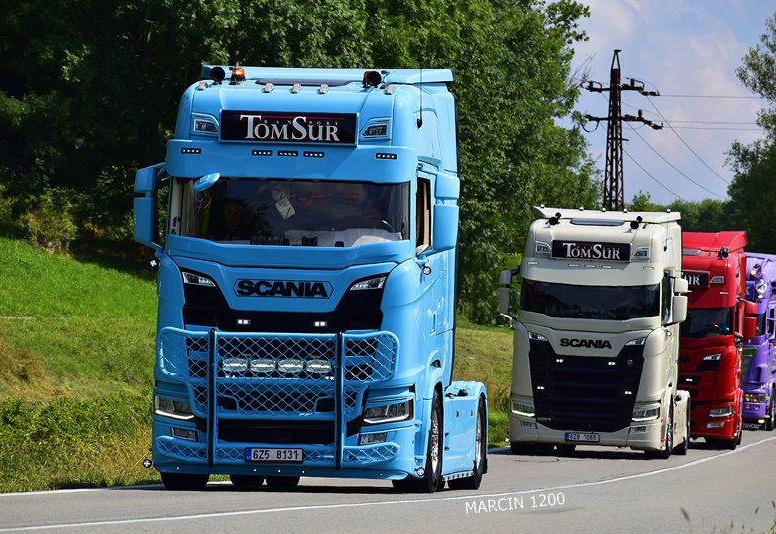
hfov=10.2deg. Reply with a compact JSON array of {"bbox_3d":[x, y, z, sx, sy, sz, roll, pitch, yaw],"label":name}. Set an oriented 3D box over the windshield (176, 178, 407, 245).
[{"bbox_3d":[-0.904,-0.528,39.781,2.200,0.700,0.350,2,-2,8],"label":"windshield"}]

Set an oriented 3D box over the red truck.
[{"bbox_3d":[5.575,1.413,81.728,2.800,3.950,5.700,2,-2,7],"label":"red truck"}]

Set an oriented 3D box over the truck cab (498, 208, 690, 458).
[{"bbox_3d":[3.520,1.113,70.665,2.850,3.920,5.700,2,-2,8],"label":"truck cab"}]

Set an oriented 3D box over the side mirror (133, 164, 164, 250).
[{"bbox_3d":[-2.223,-0.552,40.240,0.290,0.780,0.240,2,-2,8],"label":"side mirror"}]

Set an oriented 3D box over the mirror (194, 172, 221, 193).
[{"bbox_3d":[-1.647,-0.771,39.565,0.240,0.180,0.180,2,-2,8],"label":"mirror"}]

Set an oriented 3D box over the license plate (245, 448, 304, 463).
[{"bbox_3d":[-1.029,1.712,39.300,0.525,0.120,0.020,2,-2,8],"label":"license plate"}]

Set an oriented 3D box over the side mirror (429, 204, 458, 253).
[{"bbox_3d":[0.520,-0.354,39.868,0.260,0.440,0.200,2,-2,8],"label":"side mirror"}]

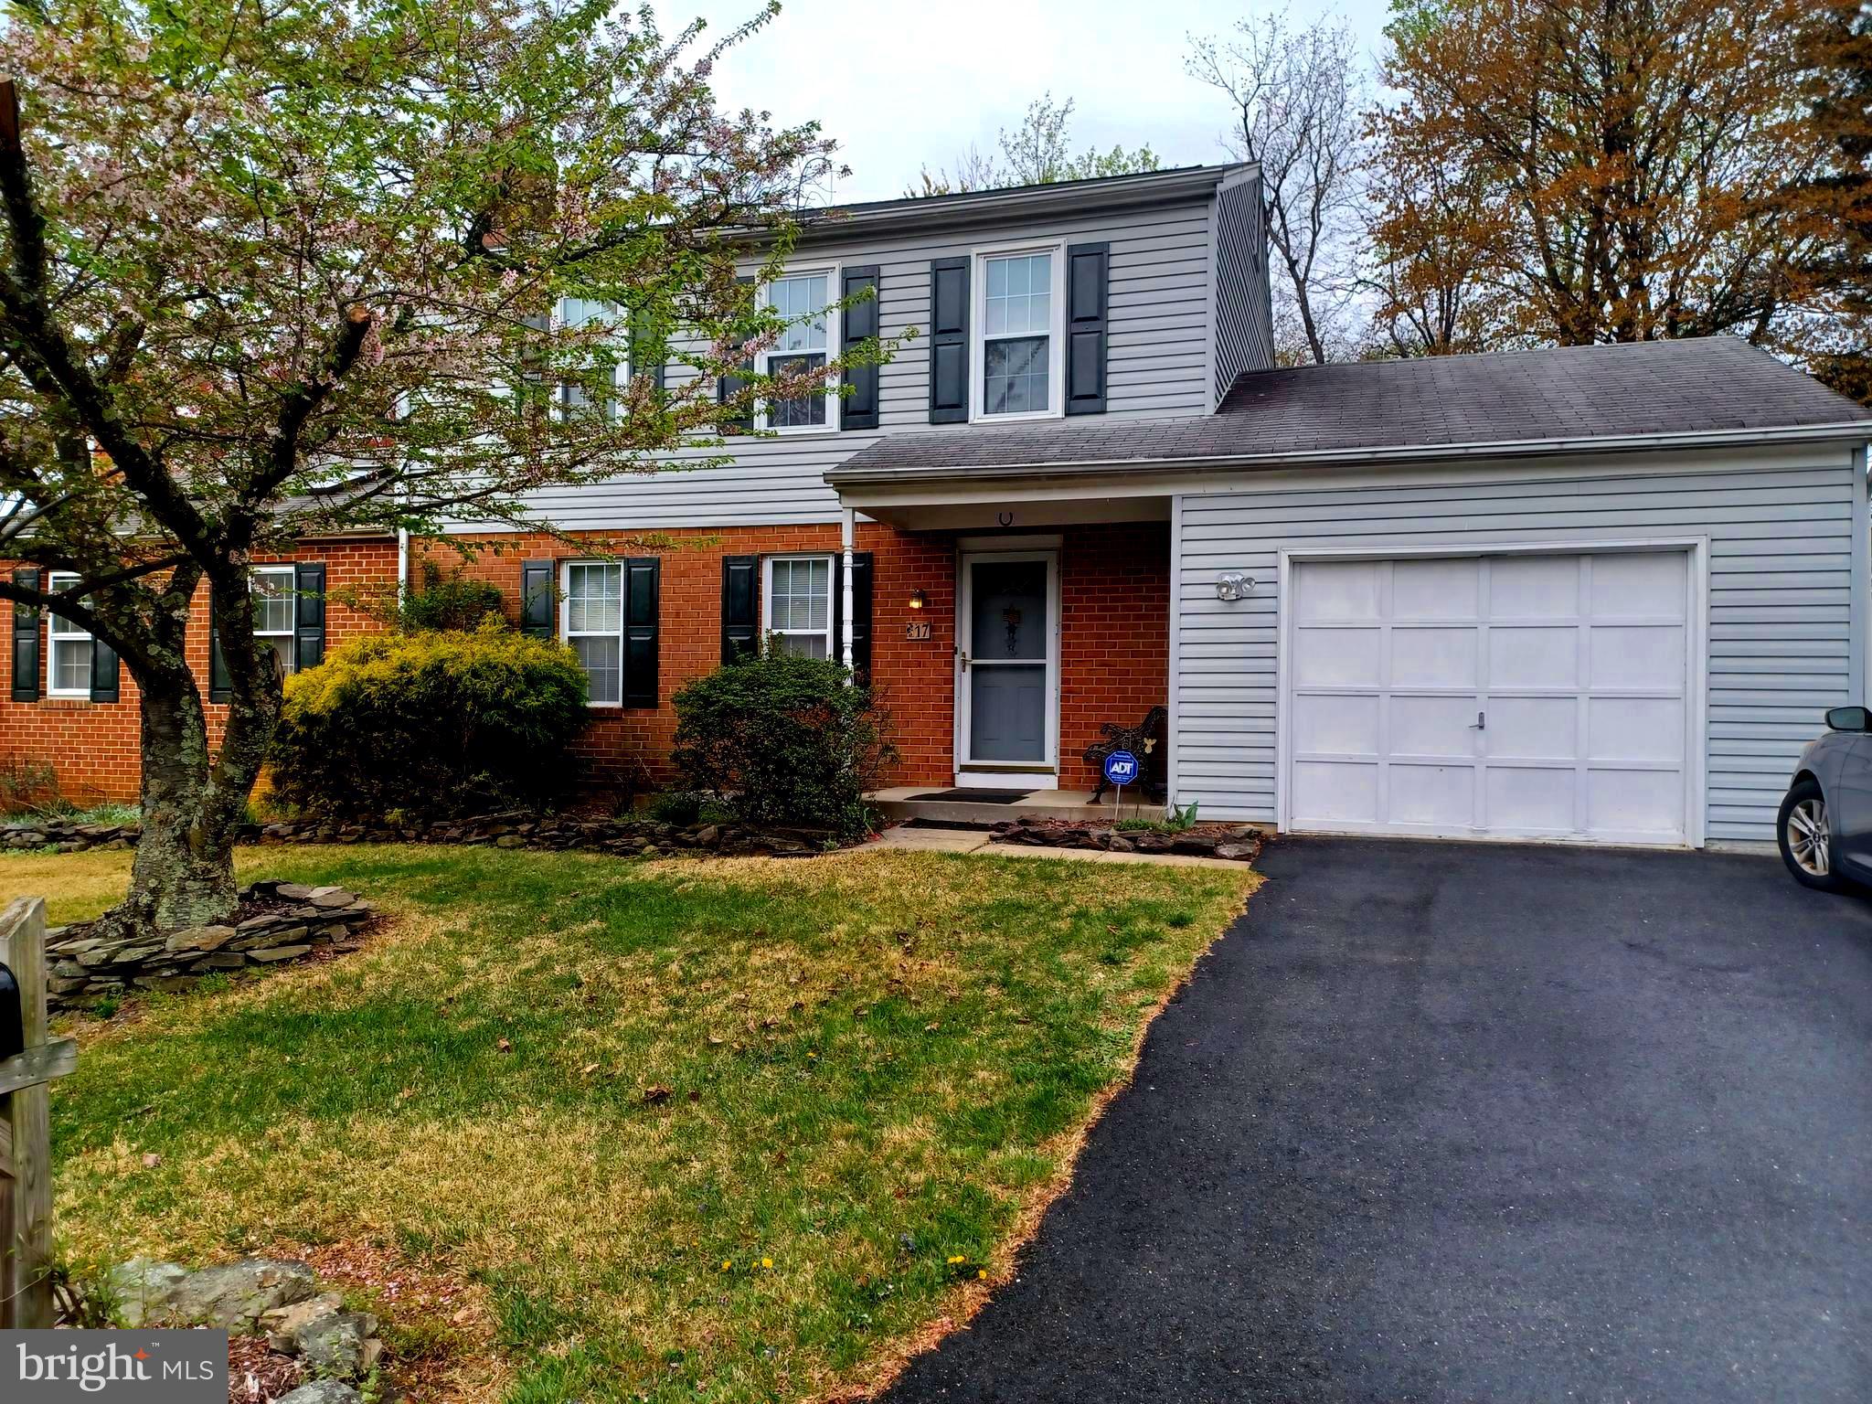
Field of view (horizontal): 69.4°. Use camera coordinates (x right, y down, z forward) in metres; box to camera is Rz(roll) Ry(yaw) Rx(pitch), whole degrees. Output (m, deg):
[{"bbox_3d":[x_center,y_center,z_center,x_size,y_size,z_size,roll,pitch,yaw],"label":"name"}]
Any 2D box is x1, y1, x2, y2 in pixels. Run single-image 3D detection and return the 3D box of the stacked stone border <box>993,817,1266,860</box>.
[{"bbox_3d":[1.383,1.006,9.950,2.050,0.190,0.600,0,-1,19],"label":"stacked stone border"}]

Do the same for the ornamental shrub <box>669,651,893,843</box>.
[{"bbox_3d":[-1.244,0.368,10.800,1.650,1.420,1.500,1,-1,0],"label":"ornamental shrub"}]

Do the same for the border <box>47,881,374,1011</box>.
[{"bbox_3d":[-3.832,1.247,7.050,1.700,0.320,1.800,0,-1,18],"label":"border"}]

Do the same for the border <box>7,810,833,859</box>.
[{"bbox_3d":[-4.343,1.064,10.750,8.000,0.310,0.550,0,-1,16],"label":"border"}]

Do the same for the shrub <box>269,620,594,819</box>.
[{"bbox_3d":[-4.685,0.183,12.500,2.750,1.800,2.100,0,-1,18],"label":"shrub"}]

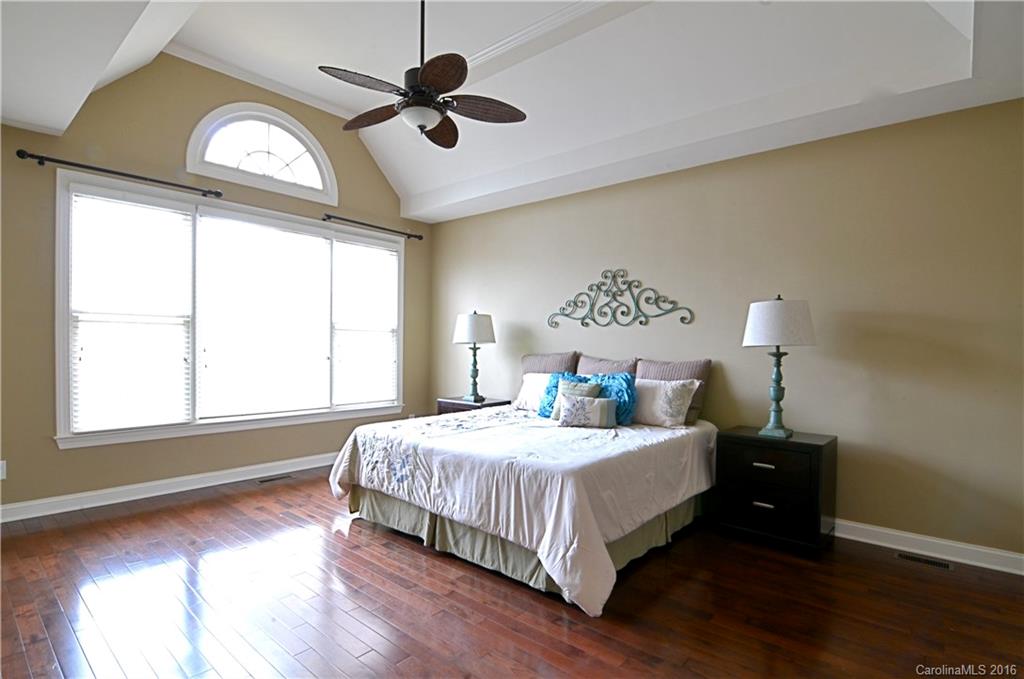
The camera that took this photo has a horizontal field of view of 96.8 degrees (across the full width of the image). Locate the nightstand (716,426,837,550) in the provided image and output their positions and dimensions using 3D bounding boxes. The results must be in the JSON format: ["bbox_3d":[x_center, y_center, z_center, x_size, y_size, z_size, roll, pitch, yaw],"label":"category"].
[{"bbox_3d":[1.925,1.040,3.310,0.670,0.685,0.420,0,-1,41],"label":"nightstand"}]

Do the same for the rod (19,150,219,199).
[{"bbox_3d":[-3.077,-1.316,3.680,1.262,0.068,0.107,0,0,-44],"label":"rod"}]

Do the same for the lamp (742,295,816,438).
[{"bbox_3d":[1.785,0.174,3.066,0.434,0.955,0.434,0,0,40],"label":"lamp"}]

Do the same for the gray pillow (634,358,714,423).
[{"bbox_3d":[1.238,0.434,3.604,0.621,0.485,0.194,0,-14,40],"label":"gray pillow"}]

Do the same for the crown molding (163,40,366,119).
[{"bbox_3d":[-2.459,-2.620,4.708,1.860,0.100,0.090,1,-1,-44],"label":"crown molding"}]

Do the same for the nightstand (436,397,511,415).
[{"bbox_3d":[-0.425,1.035,5.110,0.660,0.700,0.440,0,-1,41],"label":"nightstand"}]

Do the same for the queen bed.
[{"bbox_3d":[0.175,0.757,3.499,2.125,1.135,1.844,0,0,40],"label":"queen bed"}]

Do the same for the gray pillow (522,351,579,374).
[{"bbox_3d":[0.372,0.431,4.468,0.580,0.560,0.190,0,-16,38],"label":"gray pillow"}]

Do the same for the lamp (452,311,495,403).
[{"bbox_3d":[-0.393,0.175,4.773,0.434,0.958,0.434,0,0,0],"label":"lamp"}]

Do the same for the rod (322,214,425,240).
[{"bbox_3d":[-1.619,-1.334,5.489,1.300,0.070,0.110,1,-1,-44],"label":"rod"}]

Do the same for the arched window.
[{"bbox_3d":[-2.505,-1.985,4.727,1.430,0.905,0.100,1,-1,-44],"label":"arched window"}]

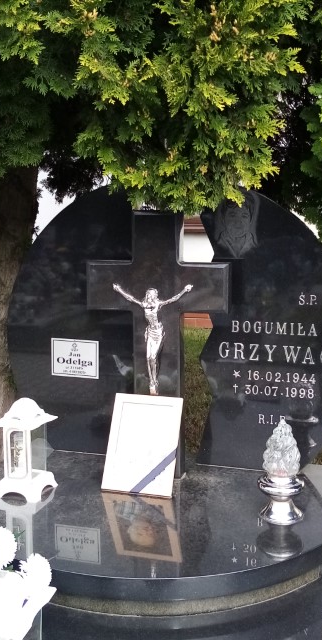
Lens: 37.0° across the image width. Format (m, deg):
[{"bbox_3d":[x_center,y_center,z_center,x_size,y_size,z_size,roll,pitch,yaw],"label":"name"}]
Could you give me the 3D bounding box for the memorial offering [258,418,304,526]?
[{"bbox_3d":[0.362,0.437,1.418,0.136,0.306,0.136,2,10,10],"label":"memorial offering"}]

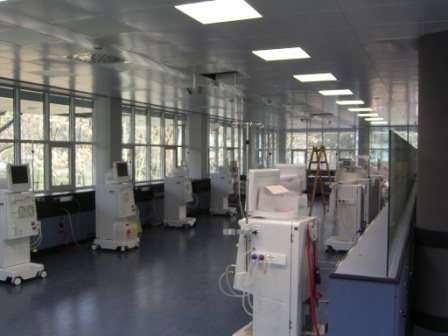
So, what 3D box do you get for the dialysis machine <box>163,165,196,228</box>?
[{"bbox_3d":[-0.983,0.581,10.596,0.645,1.513,0.500,1,2,23],"label":"dialysis machine"}]

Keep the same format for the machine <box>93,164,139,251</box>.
[{"bbox_3d":[-1.864,0.647,8.171,0.645,1.513,0.500,1,2,19],"label":"machine"}]

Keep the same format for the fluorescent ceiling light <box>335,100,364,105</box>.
[{"bbox_3d":[2.922,-1.533,10.747,0.585,0.070,0.585,1,2,23],"label":"fluorescent ceiling light"}]

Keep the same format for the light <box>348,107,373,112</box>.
[{"bbox_3d":[3.660,-1.579,12.451,0.585,0.070,0.585,1,2,23],"label":"light"}]

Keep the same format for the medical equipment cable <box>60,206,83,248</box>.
[{"bbox_3d":[-2.626,1.045,8.066,0.220,0.680,0.240,1,2,23],"label":"medical equipment cable"}]

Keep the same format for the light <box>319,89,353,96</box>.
[{"bbox_3d":[2.184,-1.487,9.042,0.585,0.070,0.585,1,2,23],"label":"light"}]

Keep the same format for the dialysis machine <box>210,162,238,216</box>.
[{"bbox_3d":[0.052,0.523,12.740,0.645,1.513,0.500,1,2,20],"label":"dialysis machine"}]

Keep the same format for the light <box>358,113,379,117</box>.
[{"bbox_3d":[4.398,-1.625,14.155,0.585,0.070,0.585,1,2,23],"label":"light"}]

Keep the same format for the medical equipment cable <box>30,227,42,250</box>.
[{"bbox_3d":[-2.521,0.916,6.240,0.170,0.310,0.120,1,2,23],"label":"medical equipment cable"}]

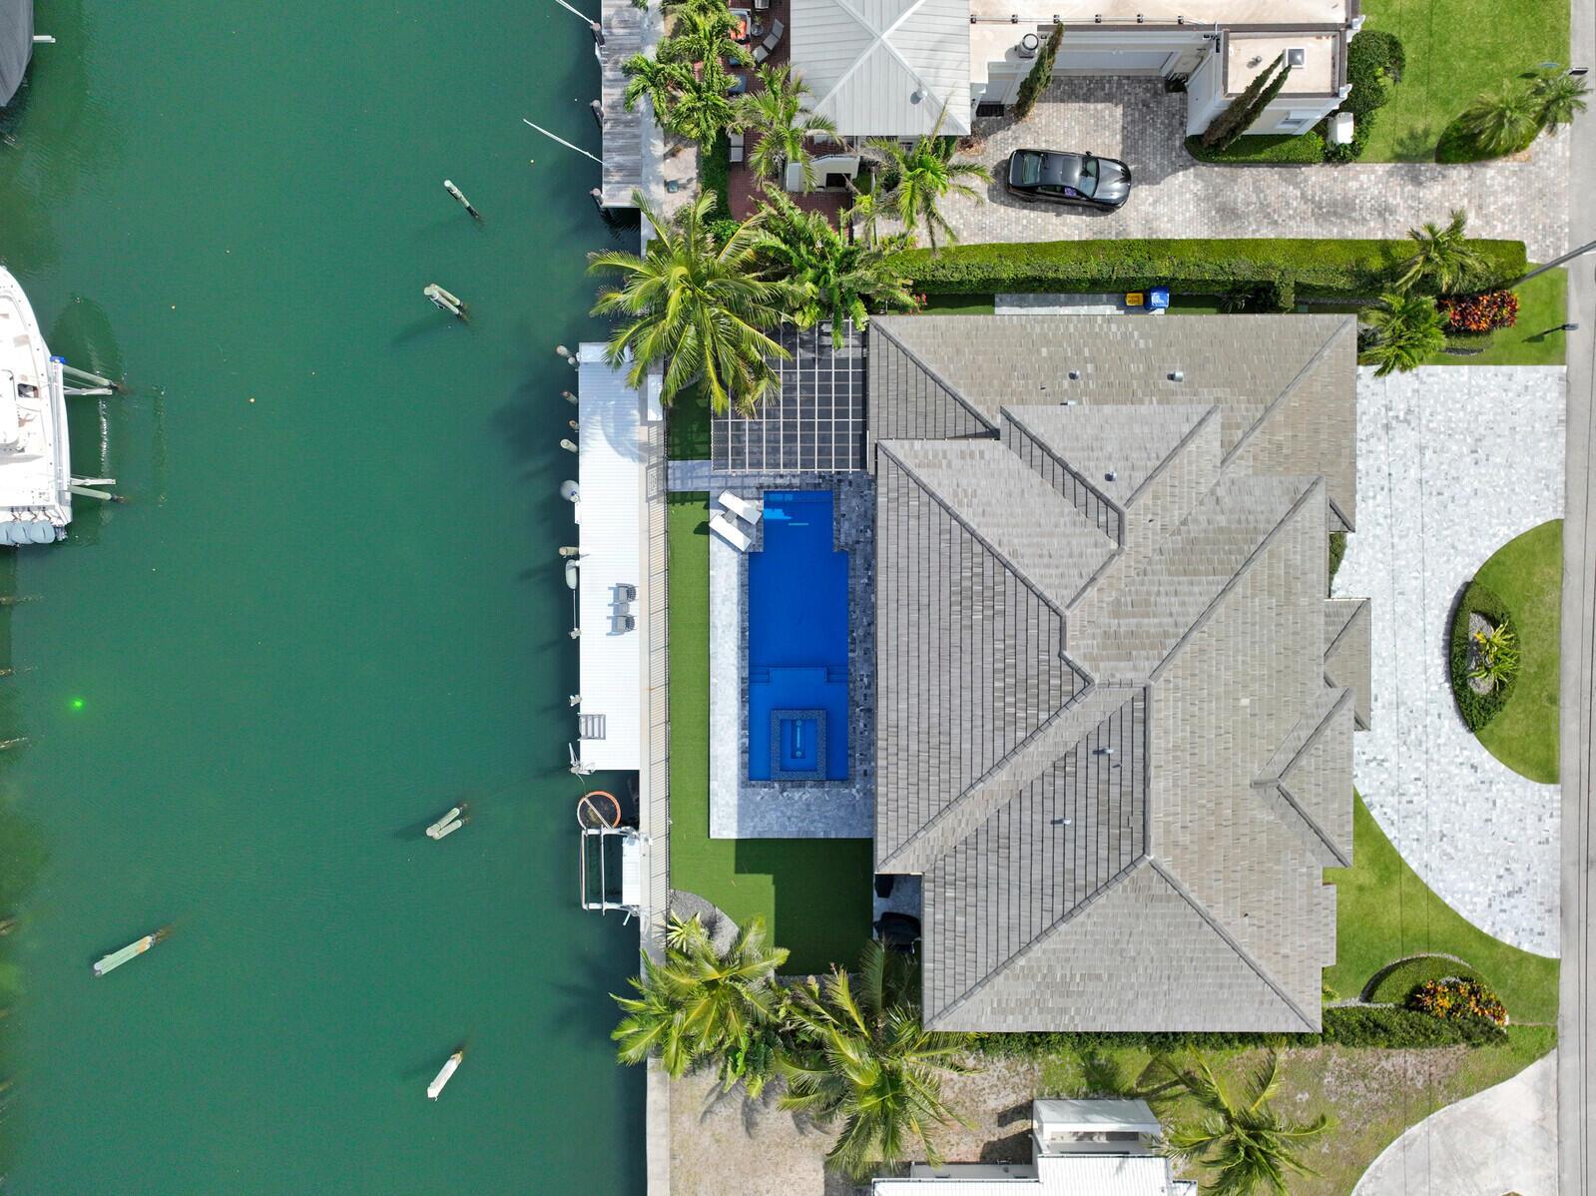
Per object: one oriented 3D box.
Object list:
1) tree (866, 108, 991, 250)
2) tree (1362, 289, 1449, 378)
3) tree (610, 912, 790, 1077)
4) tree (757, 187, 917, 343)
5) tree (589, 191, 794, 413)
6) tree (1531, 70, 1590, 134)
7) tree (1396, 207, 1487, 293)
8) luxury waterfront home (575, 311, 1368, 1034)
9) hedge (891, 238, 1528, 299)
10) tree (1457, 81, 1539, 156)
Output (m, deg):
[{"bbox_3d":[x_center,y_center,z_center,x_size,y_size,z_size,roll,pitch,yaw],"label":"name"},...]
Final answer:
[{"bbox_3d":[4.588,-14.753,40.920,4.390,6.300,4.970,0,91,0],"label":"tree"},{"bbox_3d":[22.853,-9.993,42.418,3.310,3.300,3.230,0,91,0],"label":"tree"},{"bbox_3d":[-3.579,14.517,41.632,6.570,5.800,6.050,0,91,0],"label":"tree"},{"bbox_3d":[1.400,-12.007,41.323,5.790,5.600,5.640,0,91,0],"label":"tree"},{"bbox_3d":[-3.725,-10.402,40.567,7.160,7.200,7.800,0,91,0],"label":"tree"},{"bbox_3d":[28.825,-18.796,42.516,2.280,2.800,2.390,0,91,0],"label":"tree"},{"bbox_3d":[23.979,-12.909,42.171,3.500,3.700,3.200,0,91,0],"label":"tree"},{"bbox_3d":[5.906,2.310,39.515,29.700,9.600,25.220,0,91,0],"label":"luxury waterfront home"},{"bbox_3d":[15.340,-12.703,42.758,23.890,2.600,1.450,0,91,0],"label":"hedge"},{"bbox_3d":[26.542,-18.209,42.483,3.140,2.900,2.820,0,91,0],"label":"tree"}]

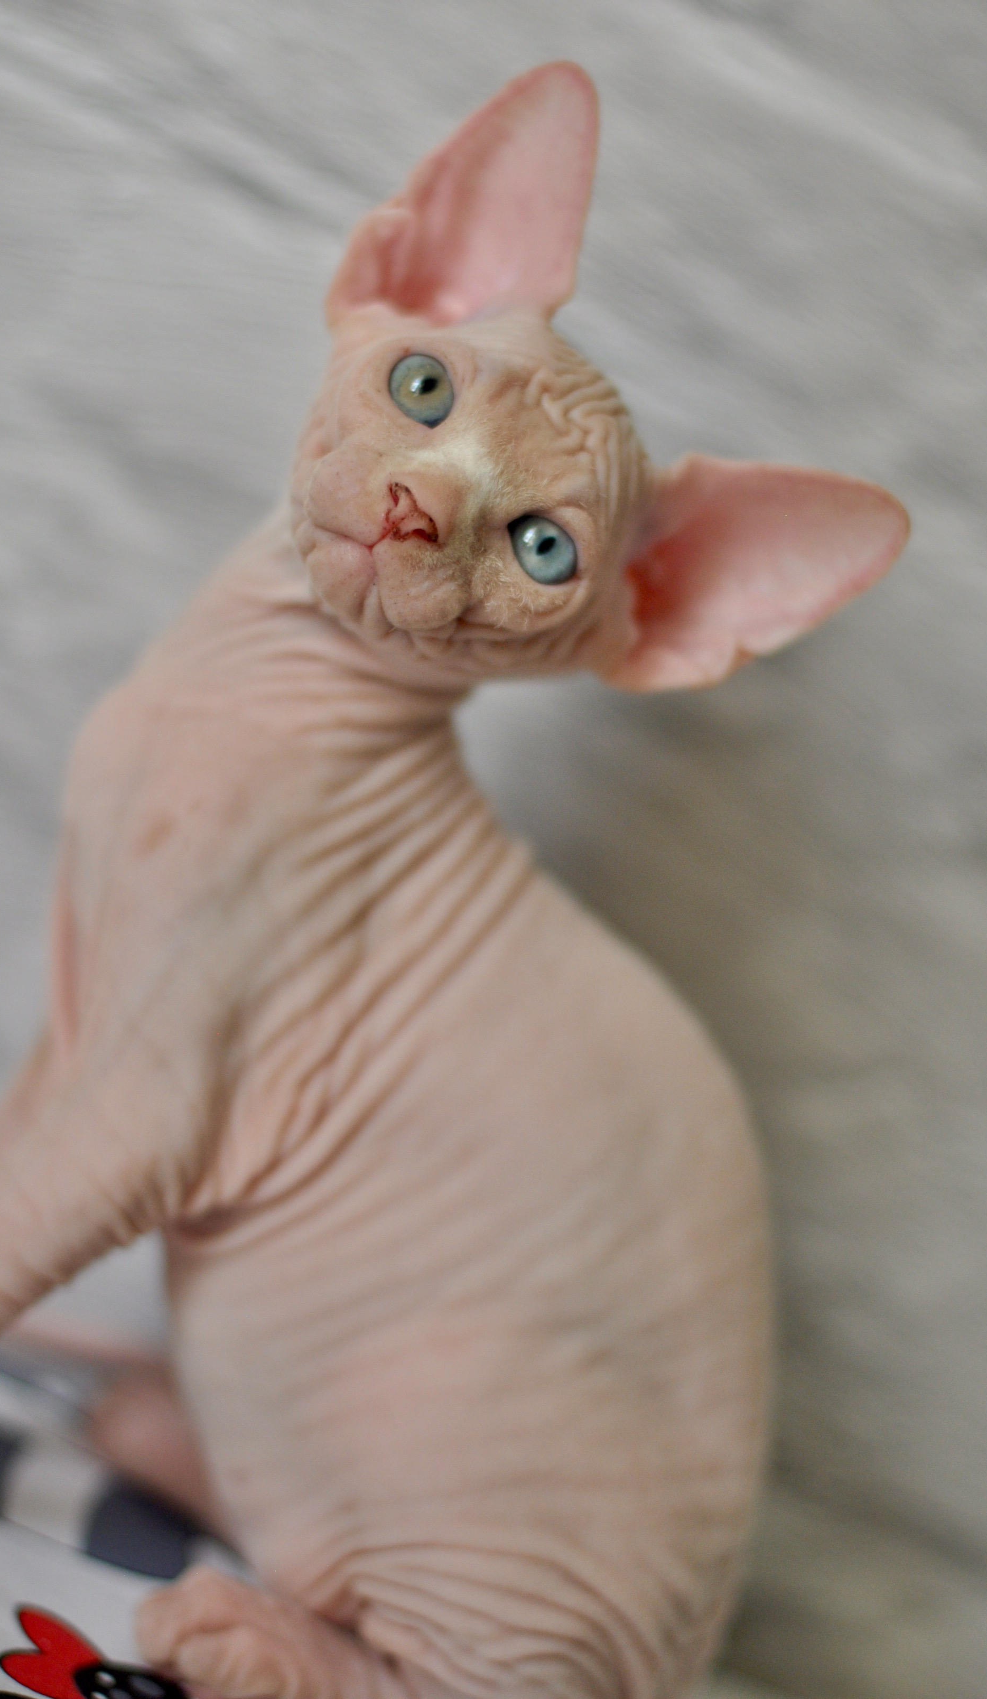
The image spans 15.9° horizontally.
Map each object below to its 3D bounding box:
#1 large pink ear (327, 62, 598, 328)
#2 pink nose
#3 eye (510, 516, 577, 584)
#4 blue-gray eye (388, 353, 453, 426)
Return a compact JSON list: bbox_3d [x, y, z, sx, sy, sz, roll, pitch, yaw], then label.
[{"bbox_3d":[-0.003,-0.111,0.602,0.033,0.045,0.023,27,-9,19],"label":"large pink ear"},{"bbox_3d":[-0.012,-0.054,0.567,0.013,0.011,0.010,53,-3,2],"label":"pink nose"},{"bbox_3d":[0.008,-0.049,0.580,0.013,0.011,0.009,53,-3,2],"label":"eye"},{"bbox_3d":[-0.012,-0.076,0.584,0.013,0.011,0.009,53,-3,2],"label":"blue-gray eye"}]

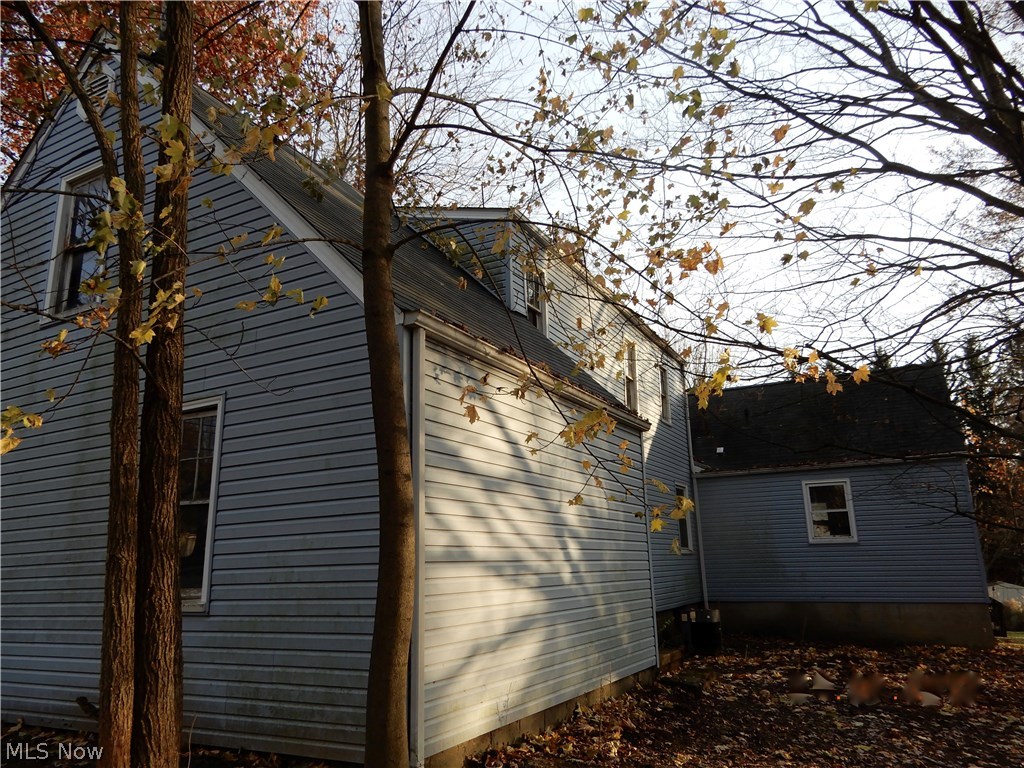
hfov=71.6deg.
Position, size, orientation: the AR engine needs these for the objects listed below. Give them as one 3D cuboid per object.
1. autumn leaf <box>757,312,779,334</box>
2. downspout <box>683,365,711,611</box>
[{"bbox_3d":[1.349,-0.320,3.750,0.110,0.110,0.045,-7,-16,20],"label":"autumn leaf"},{"bbox_3d":[4.301,2.297,16.556,0.070,5.720,0.080,-9,-17,27],"label":"downspout"}]

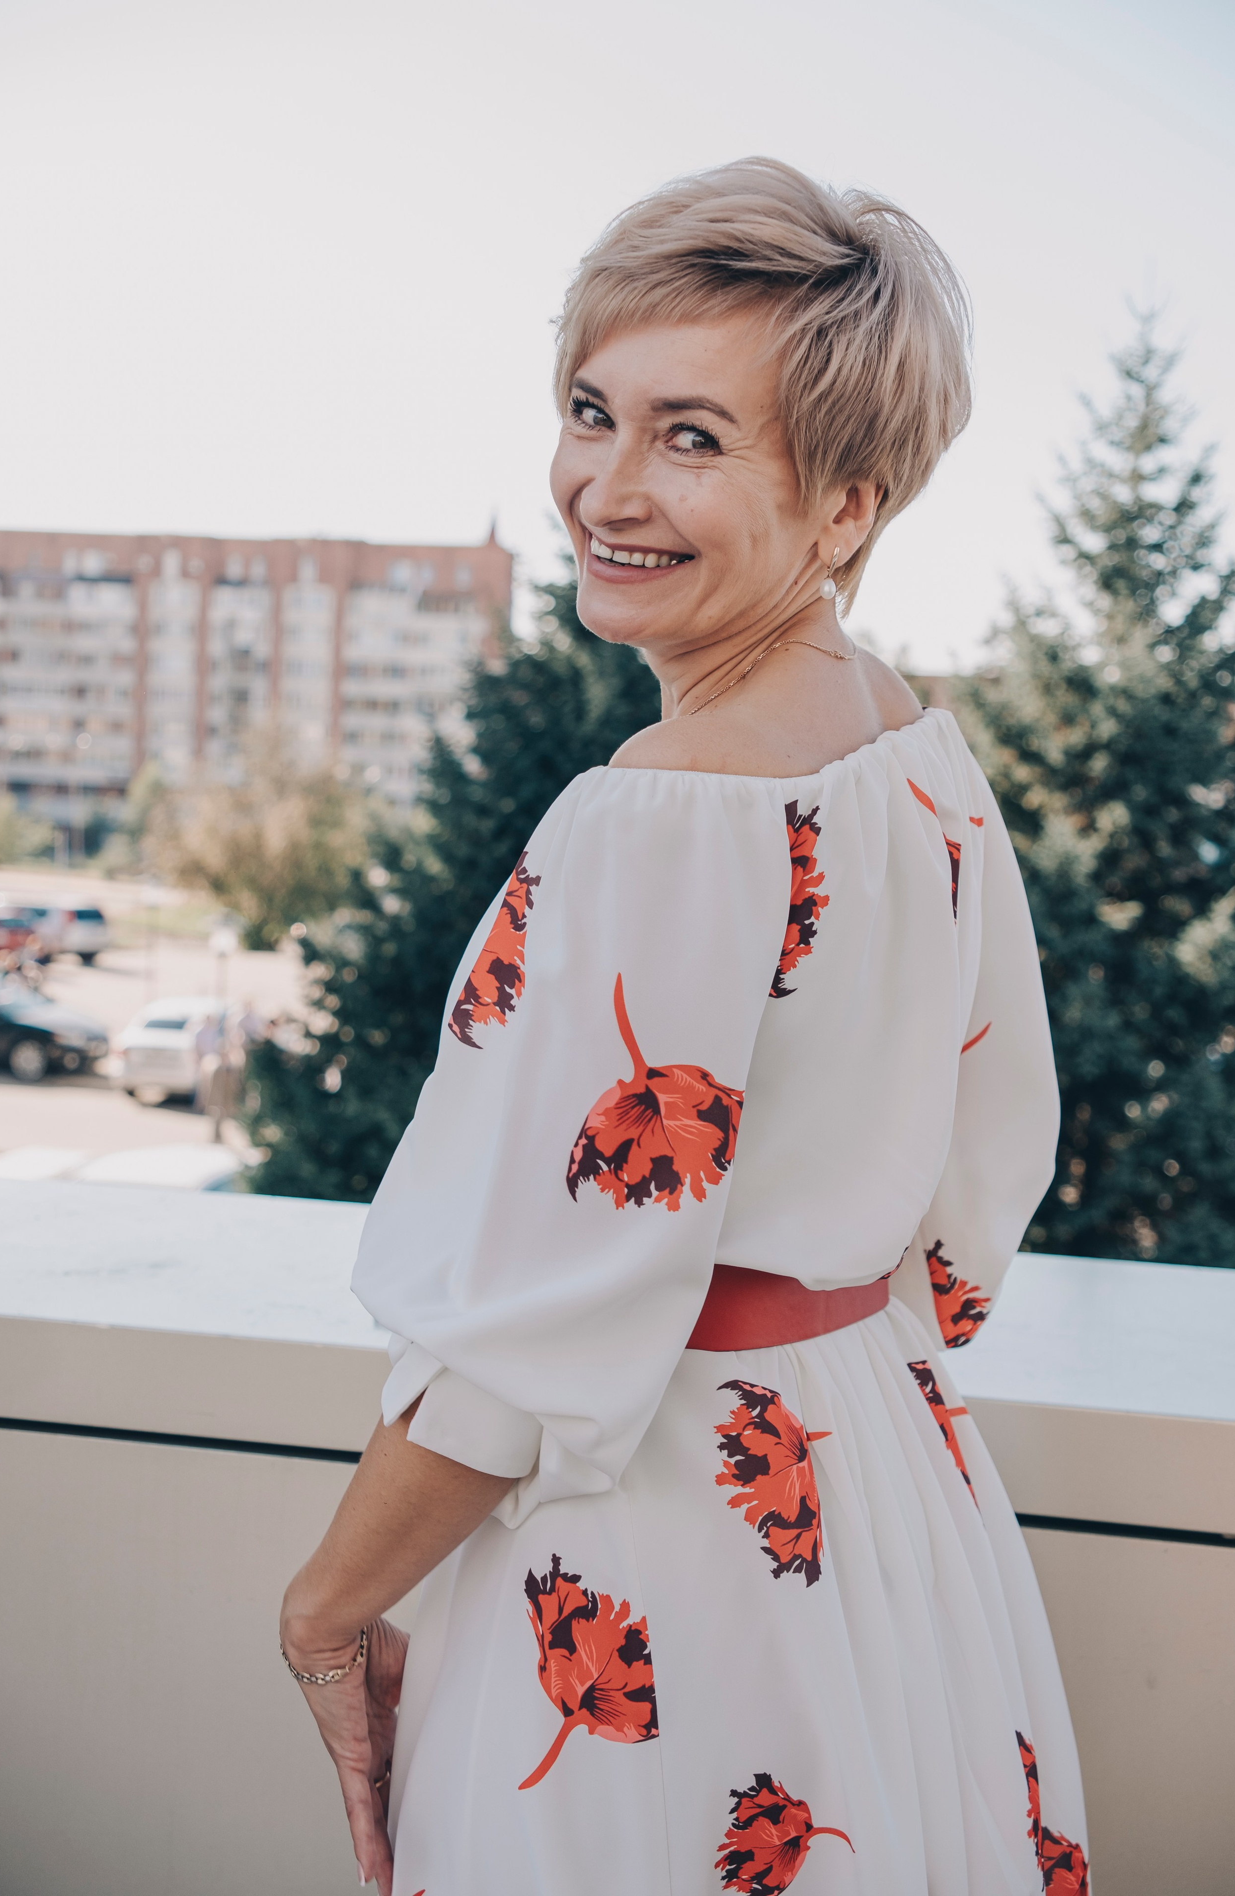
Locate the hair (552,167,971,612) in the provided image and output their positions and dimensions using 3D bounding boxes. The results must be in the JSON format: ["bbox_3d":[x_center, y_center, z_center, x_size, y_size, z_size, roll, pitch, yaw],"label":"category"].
[{"bbox_3d":[0.077,-0.301,1.180,0.195,0.235,0.230,15,12,36],"label":"hair"}]

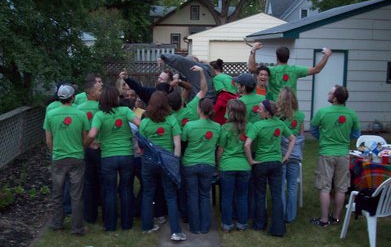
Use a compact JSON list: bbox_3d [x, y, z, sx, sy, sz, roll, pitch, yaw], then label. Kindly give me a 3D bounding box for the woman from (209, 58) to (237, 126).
[{"bbox_3d":[0.401,-0.075,6.984,0.450,1.500,0.450,8,12,39],"label":"woman"}]

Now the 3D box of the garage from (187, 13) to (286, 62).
[{"bbox_3d":[2.940,-3.880,26.700,6.800,3.500,6.500,0,10,-2],"label":"garage"}]

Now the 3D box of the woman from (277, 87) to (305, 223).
[{"bbox_3d":[1.192,0.401,6.408,0.480,1.700,0.340,-1,9,-10],"label":"woman"}]

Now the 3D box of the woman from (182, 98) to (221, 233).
[{"bbox_3d":[0.073,0.485,5.995,0.470,1.630,0.320,0,9,-4],"label":"woman"}]

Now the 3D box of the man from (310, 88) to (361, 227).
[{"bbox_3d":[1.729,0.398,6.318,0.590,1.750,0.380,-1,9,-14],"label":"man"}]

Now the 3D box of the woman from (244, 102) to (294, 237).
[{"bbox_3d":[0.880,0.509,6.045,0.550,1.610,0.360,-2,8,-25],"label":"woman"}]

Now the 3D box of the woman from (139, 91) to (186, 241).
[{"bbox_3d":[-0.371,0.478,5.838,0.540,1.680,0.420,1,7,2],"label":"woman"}]

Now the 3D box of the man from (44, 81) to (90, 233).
[{"bbox_3d":[-1.487,0.418,5.876,0.550,1.750,0.360,0,8,-6],"label":"man"}]

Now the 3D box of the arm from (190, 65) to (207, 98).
[{"bbox_3d":[0.045,-0.537,6.500,0.190,0.420,0.170,0,8,-10],"label":"arm"}]

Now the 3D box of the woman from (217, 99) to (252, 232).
[{"bbox_3d":[0.473,0.503,6.114,0.410,1.590,0.330,-1,8,-18],"label":"woman"}]

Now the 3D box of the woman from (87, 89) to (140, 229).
[{"bbox_3d":[-0.975,0.417,6.027,0.600,1.730,0.420,1,7,2],"label":"woman"}]

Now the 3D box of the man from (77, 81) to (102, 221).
[{"bbox_3d":[-1.304,0.321,6.293,0.500,1.820,0.360,6,10,28],"label":"man"}]

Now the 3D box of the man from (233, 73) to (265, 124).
[{"bbox_3d":[0.680,0.320,6.489,0.520,1.820,0.380,-3,10,-25],"label":"man"}]

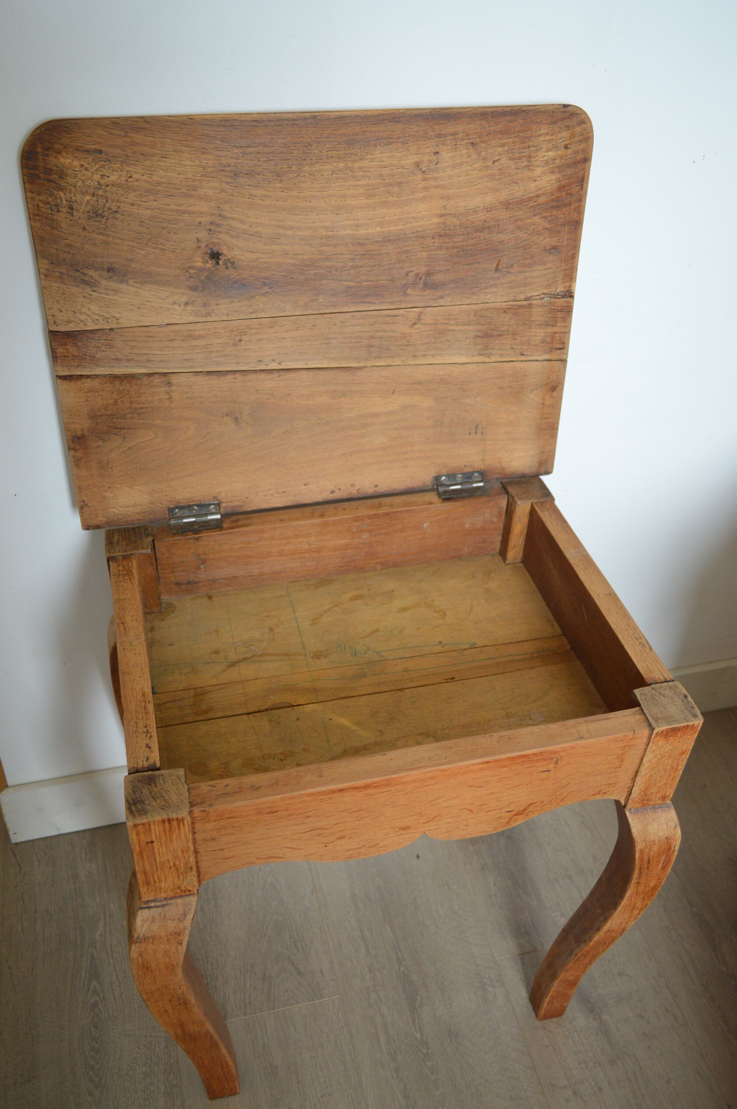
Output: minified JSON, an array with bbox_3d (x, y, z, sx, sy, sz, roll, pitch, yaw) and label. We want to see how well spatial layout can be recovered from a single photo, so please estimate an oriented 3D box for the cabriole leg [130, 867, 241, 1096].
[{"bbox_3d":[-0.174,0.423,0.971,0.082,0.407,0.068,-7,40,-12],"label":"cabriole leg"}]

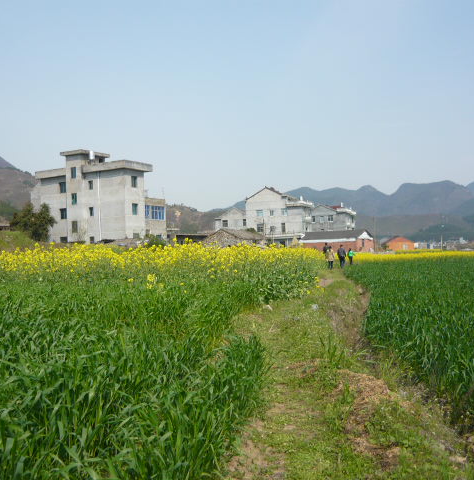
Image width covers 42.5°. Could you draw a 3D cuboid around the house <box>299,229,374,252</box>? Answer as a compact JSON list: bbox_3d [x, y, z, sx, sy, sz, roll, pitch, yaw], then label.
[{"bbox_3d":[19.100,0.450,118.000,4.700,4.300,17.500,0,-1,-31],"label":"house"}]

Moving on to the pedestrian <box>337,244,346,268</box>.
[{"bbox_3d":[7.500,1.210,43.600,0.600,1.700,0.450,-1,-1,9],"label":"pedestrian"}]

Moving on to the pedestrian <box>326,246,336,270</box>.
[{"bbox_3d":[6.430,1.250,41.800,0.570,1.600,0.420,-1,-1,9],"label":"pedestrian"}]

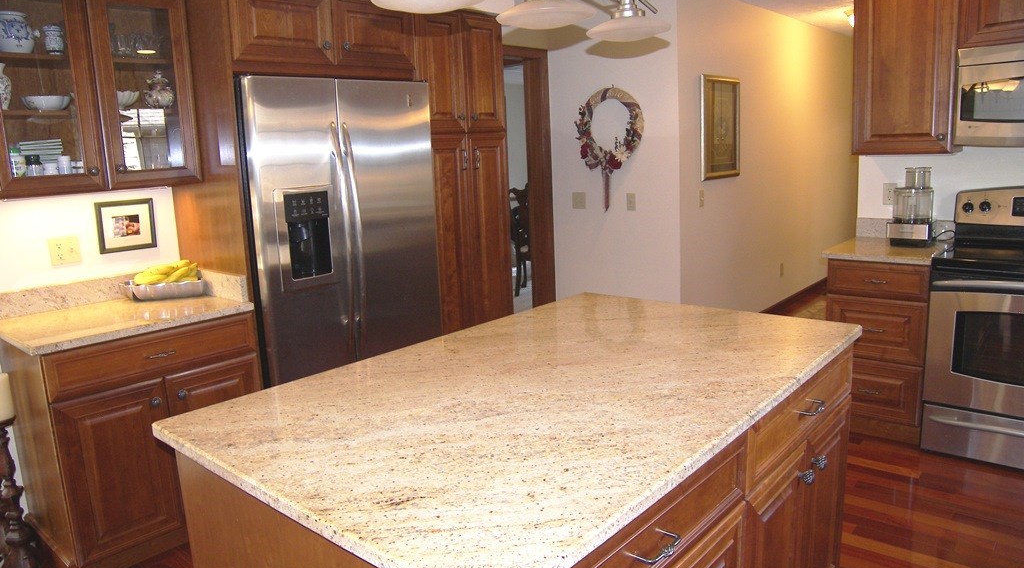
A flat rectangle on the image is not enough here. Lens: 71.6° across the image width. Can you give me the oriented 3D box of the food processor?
[{"bbox_3d":[2.032,-0.398,3.622,0.198,0.386,0.247,4,13,29],"label":"food processor"}]

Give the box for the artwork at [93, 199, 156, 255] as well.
[{"bbox_3d":[-1.617,-0.244,2.982,0.020,0.209,0.228,8,15,40],"label":"artwork"}]

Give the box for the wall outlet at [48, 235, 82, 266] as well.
[{"bbox_3d":[-1.774,-0.131,2.825,0.008,0.111,0.107,8,15,40],"label":"wall outlet"}]

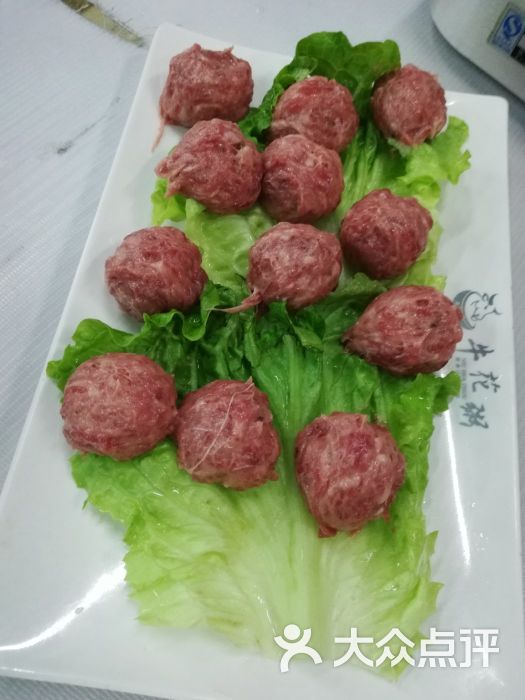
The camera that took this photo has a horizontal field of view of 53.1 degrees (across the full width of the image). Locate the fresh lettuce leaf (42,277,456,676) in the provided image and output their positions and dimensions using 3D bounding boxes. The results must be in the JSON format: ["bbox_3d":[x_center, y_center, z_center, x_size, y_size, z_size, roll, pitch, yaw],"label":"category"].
[{"bbox_3d":[0.001,0.047,0.225,0.173,0.032,0.160,-2,69,-6],"label":"fresh lettuce leaf"}]

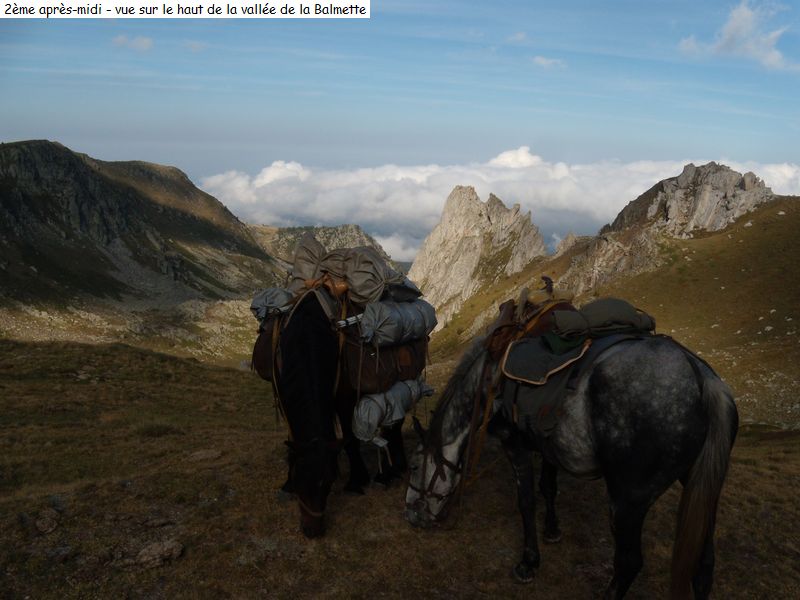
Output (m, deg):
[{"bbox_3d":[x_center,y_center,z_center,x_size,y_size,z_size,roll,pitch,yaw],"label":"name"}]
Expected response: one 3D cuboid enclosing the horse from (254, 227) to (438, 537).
[{"bbox_3d":[-0.490,0.510,6.280,1.160,2.000,2.120,2,5,20],"label":"horse"}]

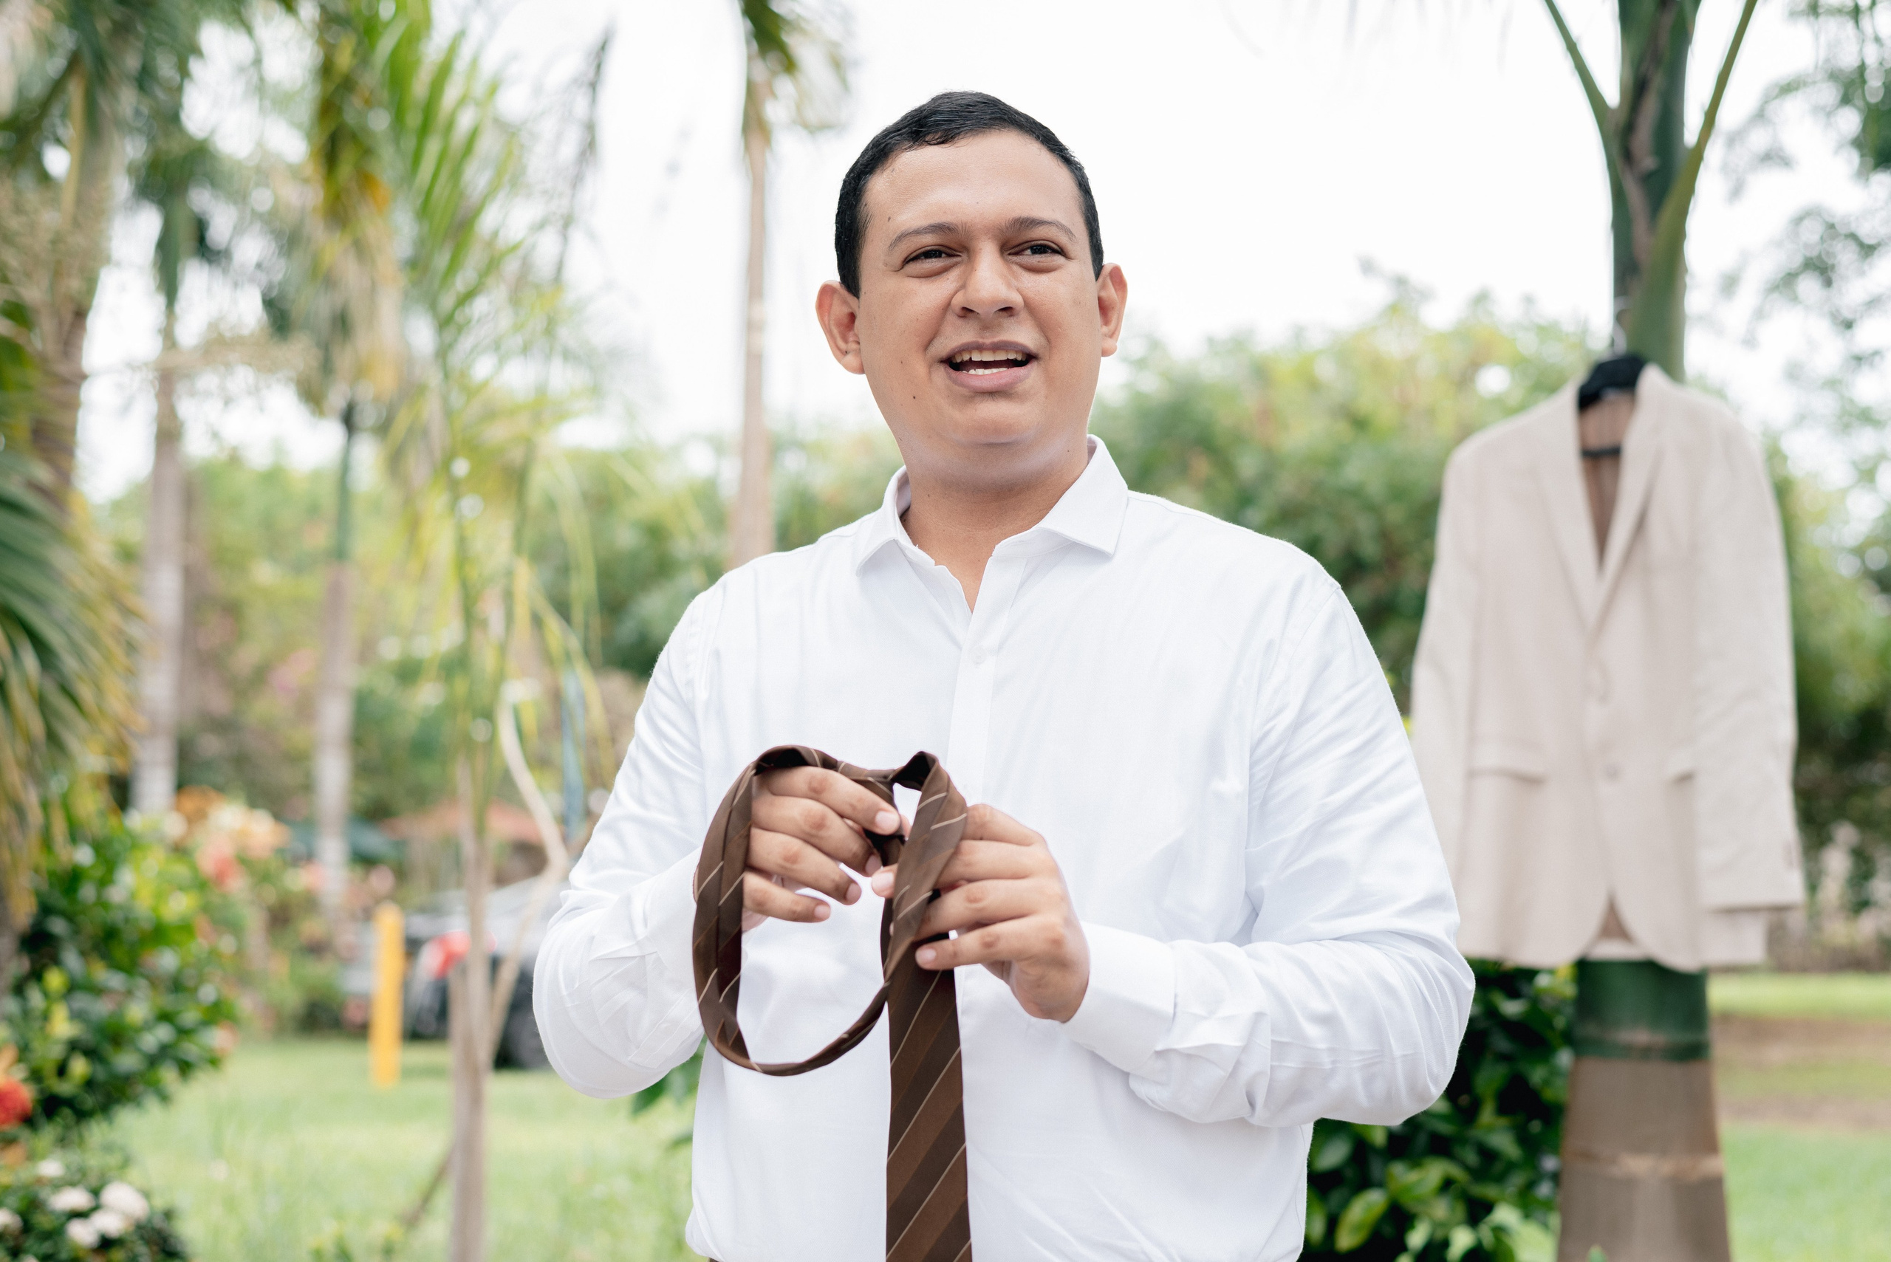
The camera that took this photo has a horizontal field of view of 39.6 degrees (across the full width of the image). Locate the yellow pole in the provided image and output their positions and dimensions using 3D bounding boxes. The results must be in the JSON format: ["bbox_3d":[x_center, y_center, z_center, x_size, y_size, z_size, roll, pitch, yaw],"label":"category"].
[{"bbox_3d":[-3.040,1.980,14.200,0.155,0.980,0.155,1,-5,0],"label":"yellow pole"}]

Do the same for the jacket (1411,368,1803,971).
[{"bbox_3d":[0.893,0.055,3.550,0.500,0.780,0.220,-1,-5,18],"label":"jacket"}]

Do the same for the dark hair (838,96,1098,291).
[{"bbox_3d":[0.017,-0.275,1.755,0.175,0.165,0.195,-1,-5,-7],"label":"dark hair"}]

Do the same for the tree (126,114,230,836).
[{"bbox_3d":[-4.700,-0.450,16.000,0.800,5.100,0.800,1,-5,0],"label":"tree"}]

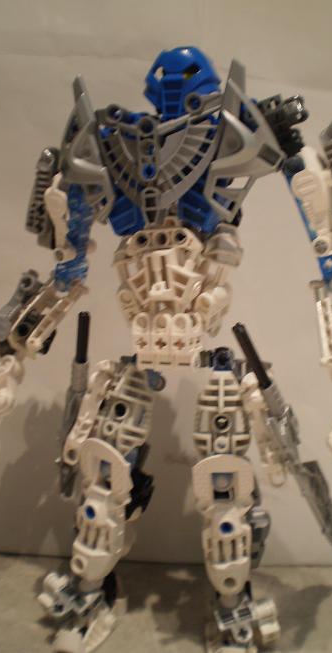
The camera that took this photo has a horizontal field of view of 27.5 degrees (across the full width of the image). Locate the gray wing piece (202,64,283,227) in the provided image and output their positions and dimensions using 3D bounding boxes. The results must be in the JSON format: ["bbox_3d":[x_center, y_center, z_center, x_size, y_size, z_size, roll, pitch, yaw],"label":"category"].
[{"bbox_3d":[0.026,-0.061,0.231,0.027,0.053,0.019,2,6,19],"label":"gray wing piece"}]

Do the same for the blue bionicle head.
[{"bbox_3d":[0.007,-0.089,0.252,0.029,0.030,0.026,3,15,27],"label":"blue bionicle head"}]

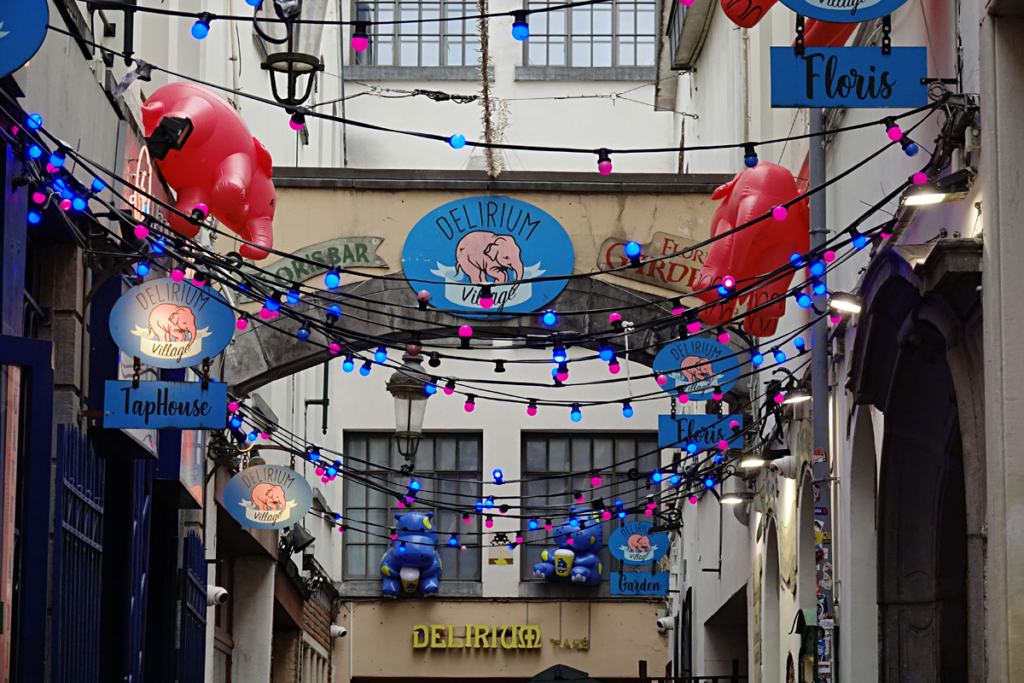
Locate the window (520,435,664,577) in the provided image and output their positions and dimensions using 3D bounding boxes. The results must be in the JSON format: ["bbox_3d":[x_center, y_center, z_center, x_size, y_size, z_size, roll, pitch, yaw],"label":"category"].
[{"bbox_3d":[0.775,1.624,30.048,1.370,1.470,0.160,0,-10,0],"label":"window"}]

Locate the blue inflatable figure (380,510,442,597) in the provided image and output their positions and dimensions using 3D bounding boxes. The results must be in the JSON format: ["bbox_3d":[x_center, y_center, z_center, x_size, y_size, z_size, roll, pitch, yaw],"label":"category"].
[{"bbox_3d":[-0.972,2.050,29.436,0.600,0.800,0.580,0,-2,0],"label":"blue inflatable figure"}]

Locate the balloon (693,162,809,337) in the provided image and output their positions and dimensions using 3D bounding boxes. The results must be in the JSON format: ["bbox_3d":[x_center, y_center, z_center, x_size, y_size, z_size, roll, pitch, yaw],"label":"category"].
[{"bbox_3d":[1.272,-0.475,15.900,0.620,0.860,0.850,-1,-10,8],"label":"balloon"}]

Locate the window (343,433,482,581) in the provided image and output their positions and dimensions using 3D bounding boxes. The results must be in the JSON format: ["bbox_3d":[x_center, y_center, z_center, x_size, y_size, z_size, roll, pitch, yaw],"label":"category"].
[{"bbox_3d":[-0.977,1.624,30.048,1.370,1.470,0.160,0,-10,0],"label":"window"}]

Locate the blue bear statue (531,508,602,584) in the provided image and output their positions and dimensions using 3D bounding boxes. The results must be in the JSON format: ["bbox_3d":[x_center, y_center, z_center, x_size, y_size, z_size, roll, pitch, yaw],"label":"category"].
[{"bbox_3d":[0.556,1.983,29.448,0.600,0.700,0.560,-6,-12,32],"label":"blue bear statue"}]

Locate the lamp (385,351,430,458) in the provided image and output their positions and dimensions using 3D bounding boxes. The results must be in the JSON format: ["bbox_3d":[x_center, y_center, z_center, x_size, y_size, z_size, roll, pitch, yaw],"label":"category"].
[{"bbox_3d":[-0.870,0.538,25.600,0.370,0.920,0.370,0,-10,0],"label":"lamp"}]

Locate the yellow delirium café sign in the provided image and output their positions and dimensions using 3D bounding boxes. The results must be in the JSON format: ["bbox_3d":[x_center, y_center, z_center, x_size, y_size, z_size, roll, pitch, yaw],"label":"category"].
[{"bbox_3d":[-0.336,2.880,29.667,1.260,0.250,0.090,0,-10,0],"label":"yellow delirium café sign"}]

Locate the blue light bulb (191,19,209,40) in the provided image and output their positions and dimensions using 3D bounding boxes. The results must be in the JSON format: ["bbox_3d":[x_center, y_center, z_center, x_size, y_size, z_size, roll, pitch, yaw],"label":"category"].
[{"bbox_3d":[-0.972,-0.974,9.500,0.050,0.060,0.050,0,-10,0],"label":"blue light bulb"}]

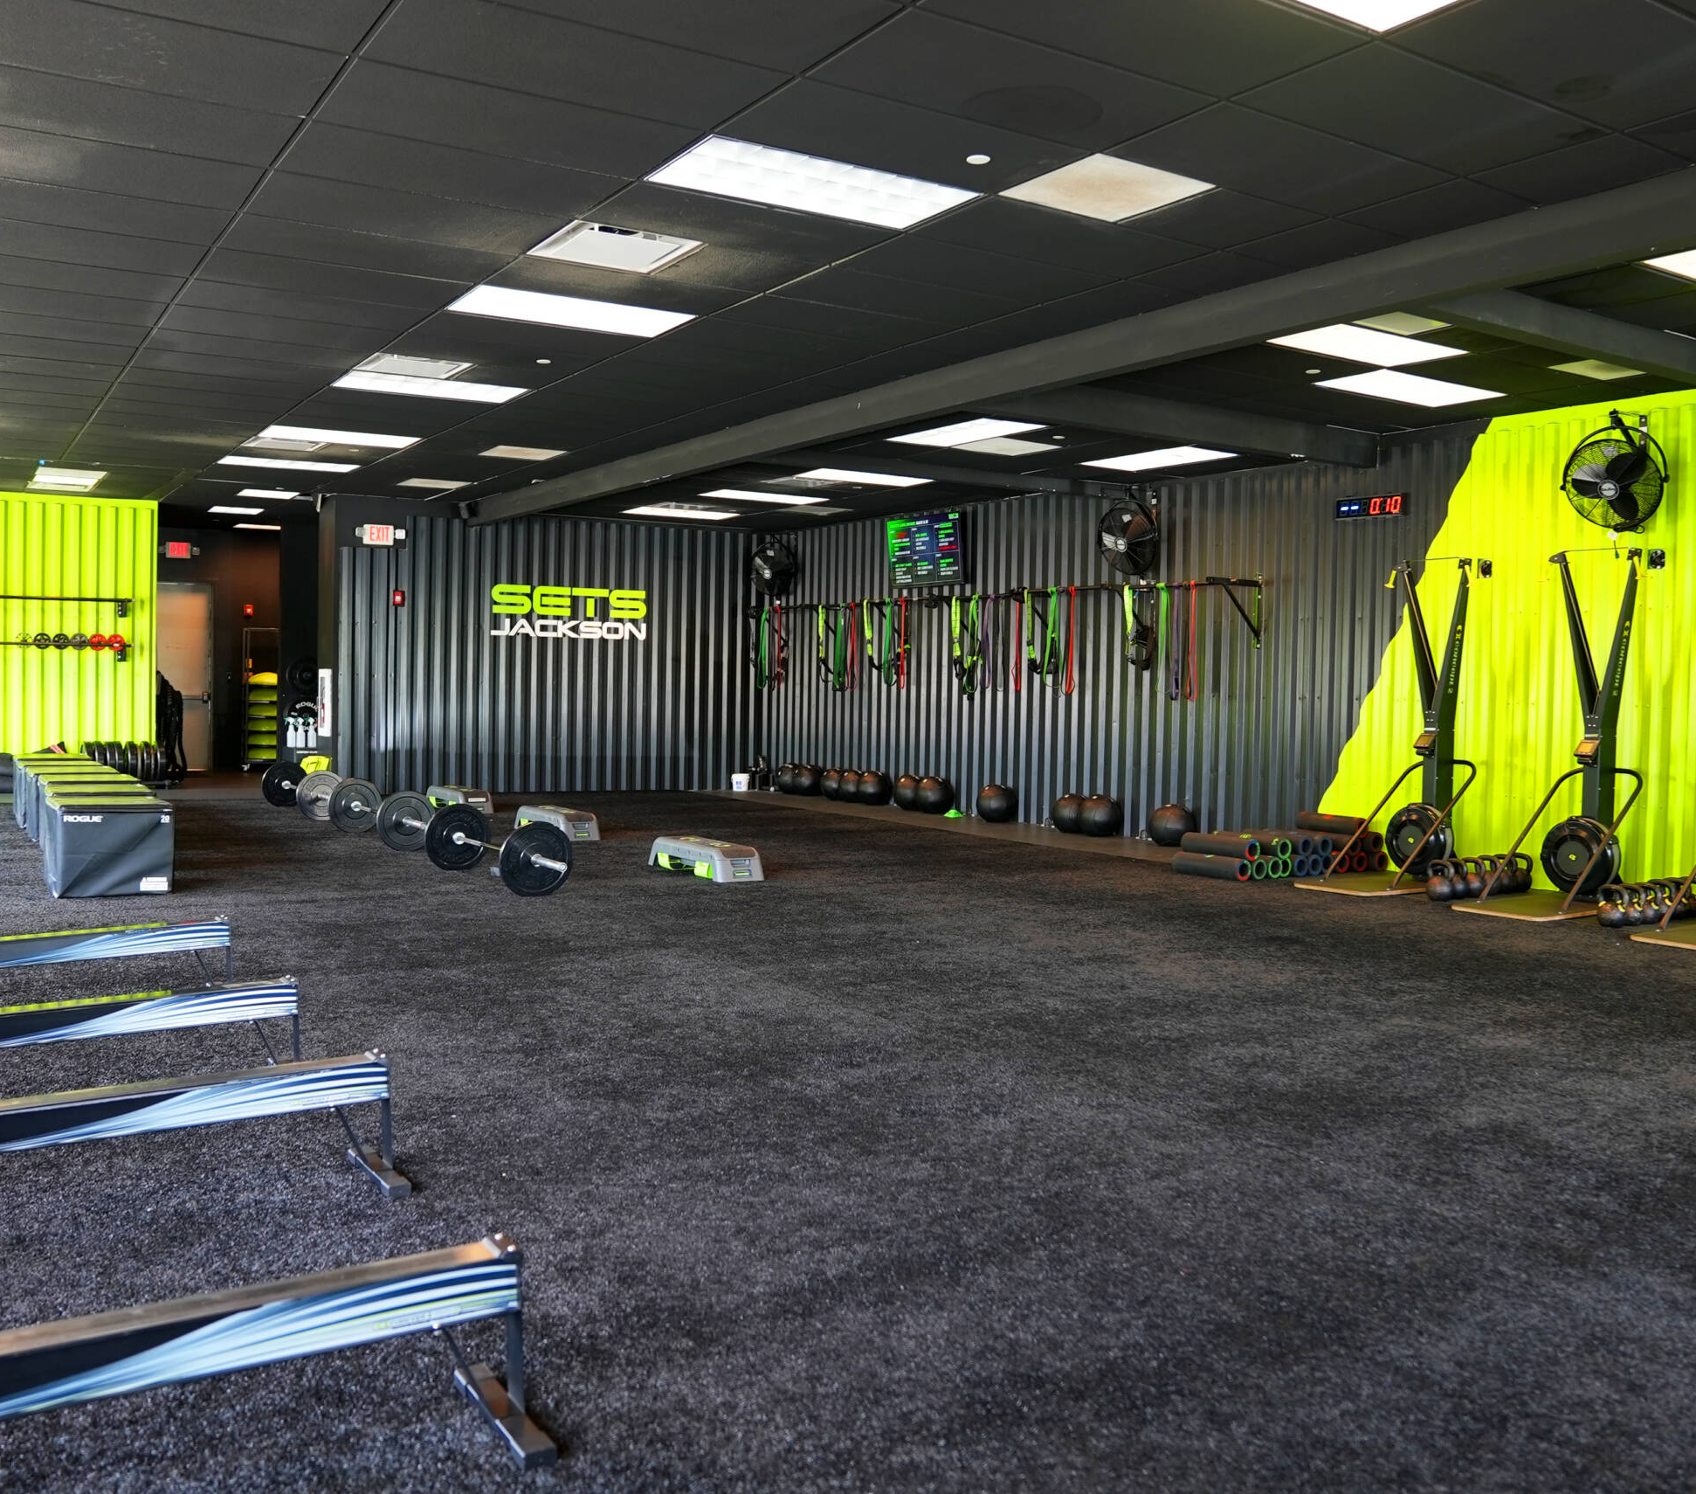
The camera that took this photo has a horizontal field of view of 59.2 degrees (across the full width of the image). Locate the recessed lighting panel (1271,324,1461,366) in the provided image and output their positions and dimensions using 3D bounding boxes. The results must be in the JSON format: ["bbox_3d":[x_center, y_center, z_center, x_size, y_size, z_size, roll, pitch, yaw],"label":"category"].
[{"bbox_3d":[2.676,-2.118,7.795,1.200,0.050,0.590,-1,3,-32],"label":"recessed lighting panel"}]

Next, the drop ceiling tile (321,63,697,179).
[{"bbox_3d":[-1.117,-2.107,5.043,1.200,0.020,0.600,-1,3,-32],"label":"drop ceiling tile"}]

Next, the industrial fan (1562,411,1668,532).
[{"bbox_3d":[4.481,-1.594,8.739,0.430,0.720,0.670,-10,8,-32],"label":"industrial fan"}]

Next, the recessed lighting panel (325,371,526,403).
[{"bbox_3d":[-2.719,-2.363,9.776,1.200,0.060,0.600,-1,3,-32],"label":"recessed lighting panel"}]

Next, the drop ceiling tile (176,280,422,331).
[{"bbox_3d":[-2.735,-2.234,7.556,1.200,0.025,0.600,-1,3,-32],"label":"drop ceiling tile"}]

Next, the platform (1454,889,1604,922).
[{"bbox_3d":[4.283,0.961,9.002,1.200,0.022,0.600,-1,3,-32],"label":"platform"}]

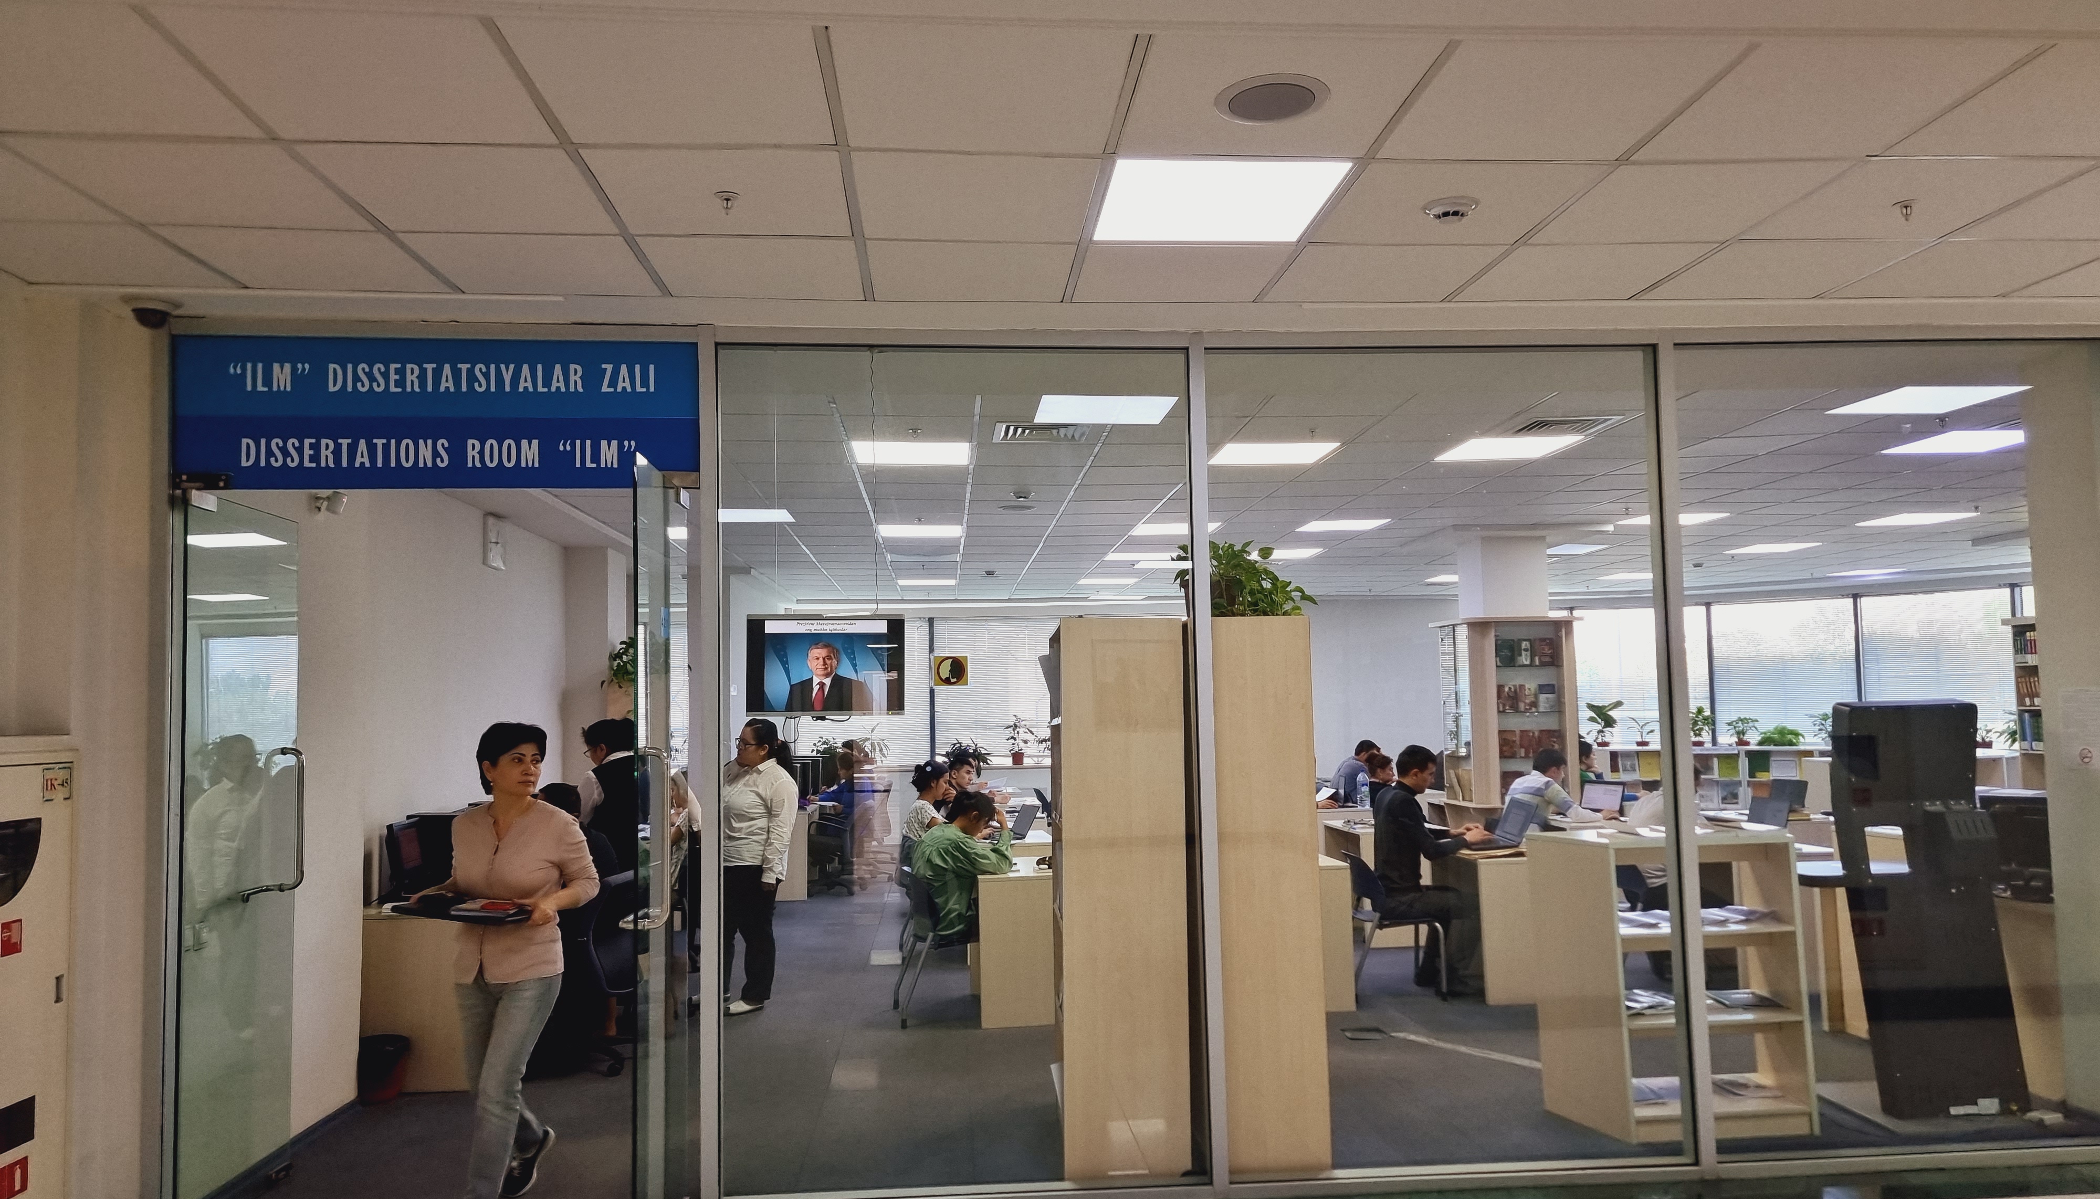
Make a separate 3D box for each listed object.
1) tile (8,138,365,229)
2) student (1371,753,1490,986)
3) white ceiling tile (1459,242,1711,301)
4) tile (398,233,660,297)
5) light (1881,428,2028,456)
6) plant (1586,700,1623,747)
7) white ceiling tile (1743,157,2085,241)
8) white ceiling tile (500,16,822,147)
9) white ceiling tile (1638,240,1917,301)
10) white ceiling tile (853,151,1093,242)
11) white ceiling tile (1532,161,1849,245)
[{"bbox_3d":[-1.959,-0.968,3.400,0.580,0.015,0.590,-1,-4,-4],"label":"tile"},{"bbox_3d":[2.081,1.472,7.966,0.660,1.330,0.490,-1,-4,-4],"label":"student"},{"bbox_3d":[1.562,-0.970,4.289,0.590,0.020,0.570,-1,-5,-4],"label":"white ceiling tile"},{"bbox_3d":[-1.418,-0.933,4.046,0.595,0.020,0.570,-1,-4,-5],"label":"tile"},{"bbox_3d":[4.666,-0.800,7.437,0.590,0.030,0.590,-1,-4,-4],"label":"light"},{"bbox_3d":[6.341,1.431,16.660,0.380,0.510,0.340,-1,-4,-4],"label":"plant"},{"bbox_3d":[2.200,-1.024,3.741,0.595,0.020,0.600,-1,-4,-5],"label":"white ceiling tile"},{"bbox_3d":[-0.751,-1.055,2.963,0.588,0.025,0.560,-1,-4,-4],"label":"white ceiling tile"},{"bbox_3d":[2.158,-0.978,4.320,0.590,0.020,0.570,-1,-5,-4],"label":"white ceiling tile"},{"bbox_3d":[-0.188,-0.997,3.592,0.588,0.025,0.588,-1,-4,-4],"label":"white ceiling tile"},{"bbox_3d":[1.616,-1.017,3.724,0.580,0.015,0.590,-1,-4,-4],"label":"white ceiling tile"}]

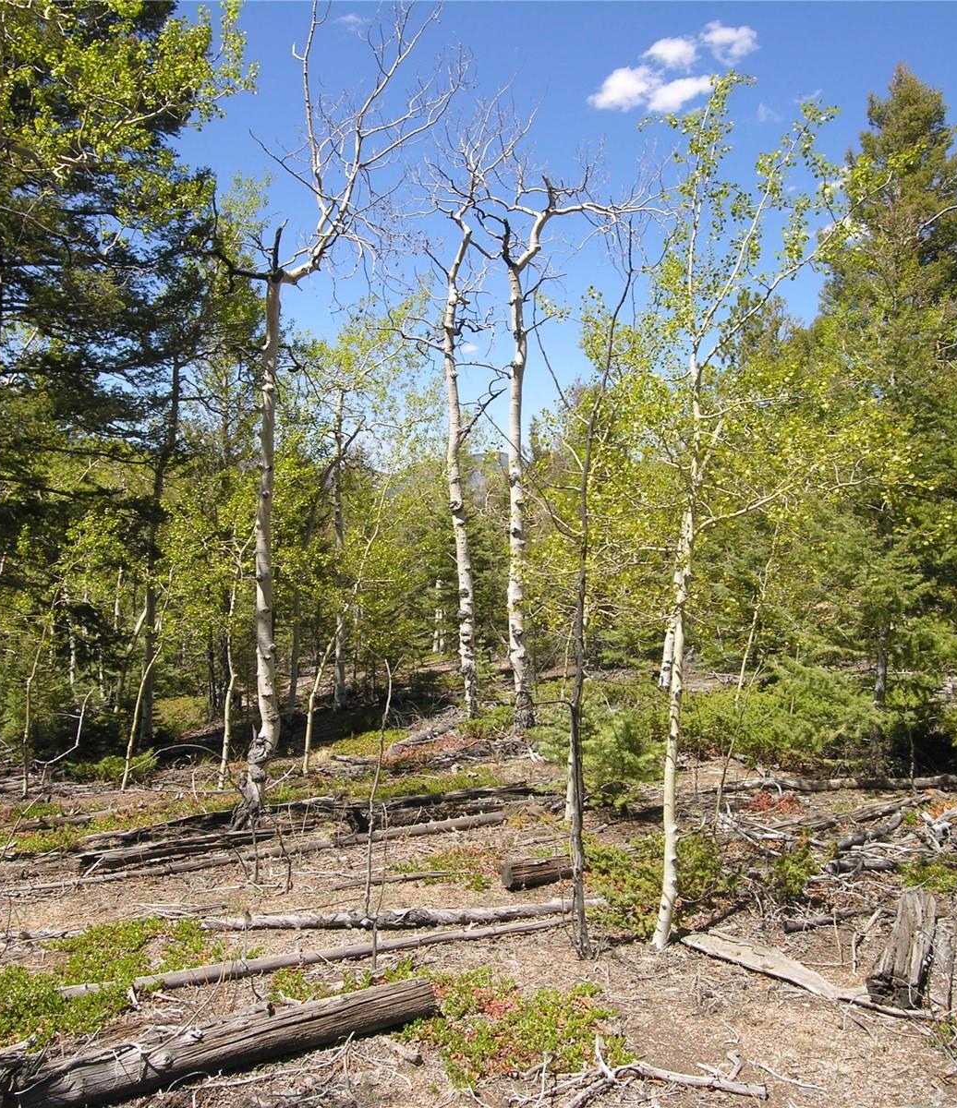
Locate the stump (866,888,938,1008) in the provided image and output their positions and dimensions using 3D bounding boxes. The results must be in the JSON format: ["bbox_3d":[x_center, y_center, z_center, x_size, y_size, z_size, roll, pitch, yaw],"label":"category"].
[{"bbox_3d":[1.672,1.535,4.050,0.250,0.430,0.200,0,0,0],"label":"stump"}]

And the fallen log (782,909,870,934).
[{"bbox_3d":[1.638,1.720,4.837,0.496,0.060,0.060,0,0,-21],"label":"fallen log"}]

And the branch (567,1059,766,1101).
[{"bbox_3d":[0.630,1.710,3.380,0.630,0.080,0.160,0,0,0],"label":"branch"}]

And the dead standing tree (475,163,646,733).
[{"bbox_3d":[0.780,-1.138,10.302,1.680,5.776,1.300,0,0,0],"label":"dead standing tree"}]

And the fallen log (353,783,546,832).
[{"bbox_3d":[-0.210,1.665,6.839,1.394,0.170,0.180,0,0,-28],"label":"fallen log"}]

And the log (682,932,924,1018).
[{"bbox_3d":[1.275,1.710,4.150,0.240,0.080,1.040,0,0,-38],"label":"log"}]

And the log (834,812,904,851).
[{"bbox_3d":[2.437,1.712,6.391,0.075,0.075,0.989,0,0,42],"label":"log"}]

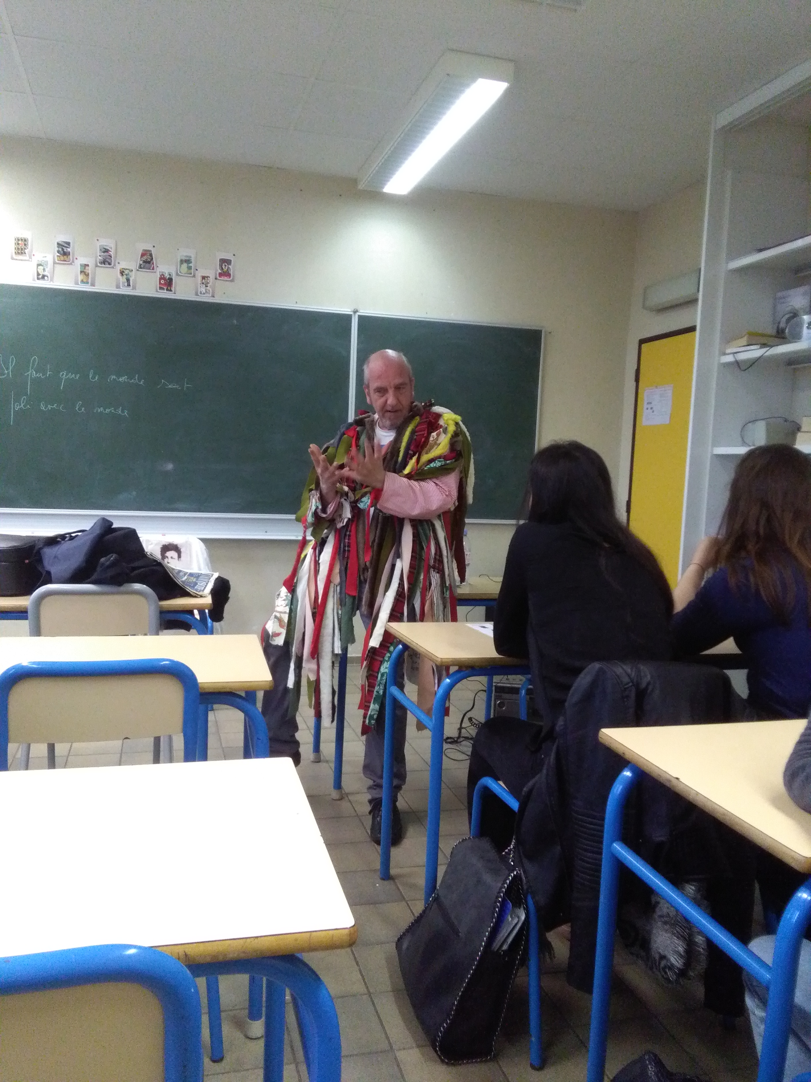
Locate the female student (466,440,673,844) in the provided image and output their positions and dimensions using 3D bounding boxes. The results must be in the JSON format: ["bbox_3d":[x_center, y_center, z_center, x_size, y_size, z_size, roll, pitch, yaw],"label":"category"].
[{"bbox_3d":[0.405,0.406,2.167,0.486,1.295,0.688,1,5,-16],"label":"female student"}]

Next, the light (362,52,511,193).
[{"bbox_3d":[0.088,-1.953,4.217,0.283,0.091,1.548,1,5,-16],"label":"light"}]

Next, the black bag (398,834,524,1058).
[{"bbox_3d":[0.134,0.887,2.004,0.152,0.354,0.405,19,0,-17],"label":"black bag"}]

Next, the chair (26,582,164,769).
[{"bbox_3d":[-0.982,0.524,2.821,0.405,0.835,0.496,1,5,-16],"label":"chair"}]

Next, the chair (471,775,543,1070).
[{"bbox_3d":[0.413,0.649,2.035,0.415,0.835,0.506,1,5,-16],"label":"chair"}]

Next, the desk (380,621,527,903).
[{"bbox_3d":[0.624,0.652,2.561,1.316,0.754,0.506,1,5,-16],"label":"desk"}]

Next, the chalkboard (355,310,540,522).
[{"bbox_3d":[0.269,-0.720,5.295,1.194,1.194,0.040,1,5,-16],"label":"chalkboard"}]

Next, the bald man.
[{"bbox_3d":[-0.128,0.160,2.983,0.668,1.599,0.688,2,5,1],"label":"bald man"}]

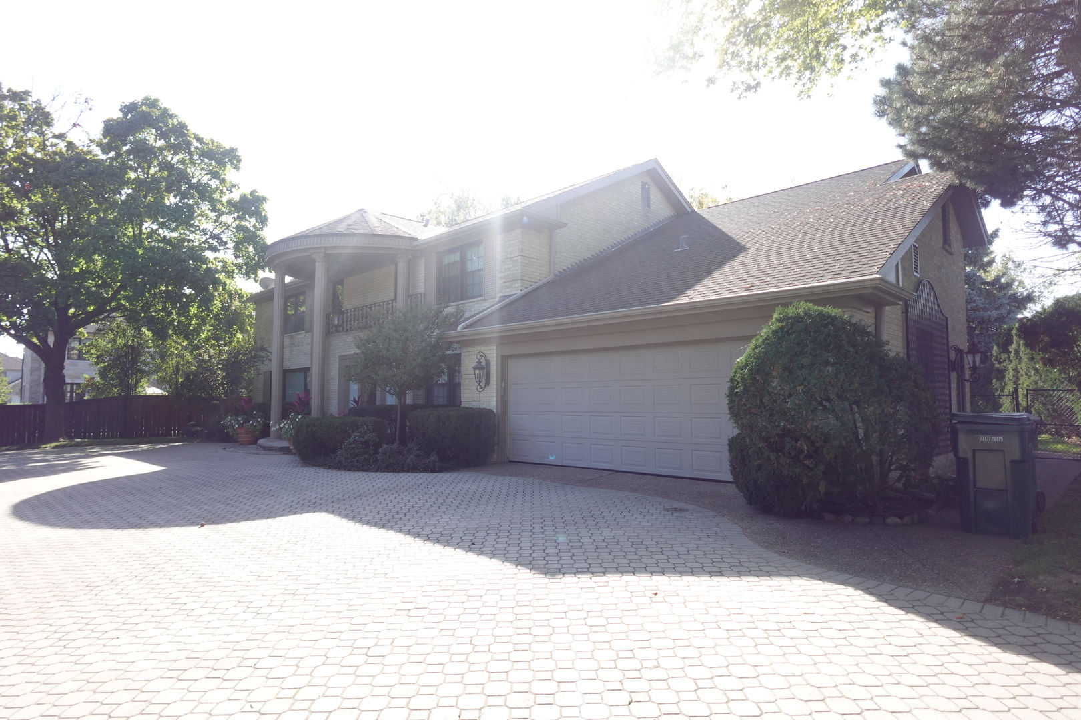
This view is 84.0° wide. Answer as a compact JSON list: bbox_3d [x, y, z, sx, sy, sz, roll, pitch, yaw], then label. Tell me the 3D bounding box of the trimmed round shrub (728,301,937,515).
[{"bbox_3d":[3.474,0.514,7.152,2.150,2.400,2.100,-4,-5,43],"label":"trimmed round shrub"}]

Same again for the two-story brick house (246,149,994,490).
[{"bbox_3d":[-0.299,-1.975,21.394,25.900,9.400,14.900,-4,-5,43],"label":"two-story brick house"}]

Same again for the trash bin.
[{"bbox_3d":[4.279,1.058,5.671,0.630,1.090,0.760,-3,-5,39],"label":"trash bin"}]

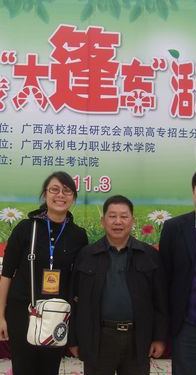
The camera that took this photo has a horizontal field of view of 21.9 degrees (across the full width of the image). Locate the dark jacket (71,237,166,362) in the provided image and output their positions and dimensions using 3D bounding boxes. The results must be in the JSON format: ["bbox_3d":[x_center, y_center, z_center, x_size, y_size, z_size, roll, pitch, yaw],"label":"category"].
[{"bbox_3d":[0.110,0.597,2.700,0.540,0.670,0.290,1,-2,-1],"label":"dark jacket"}]

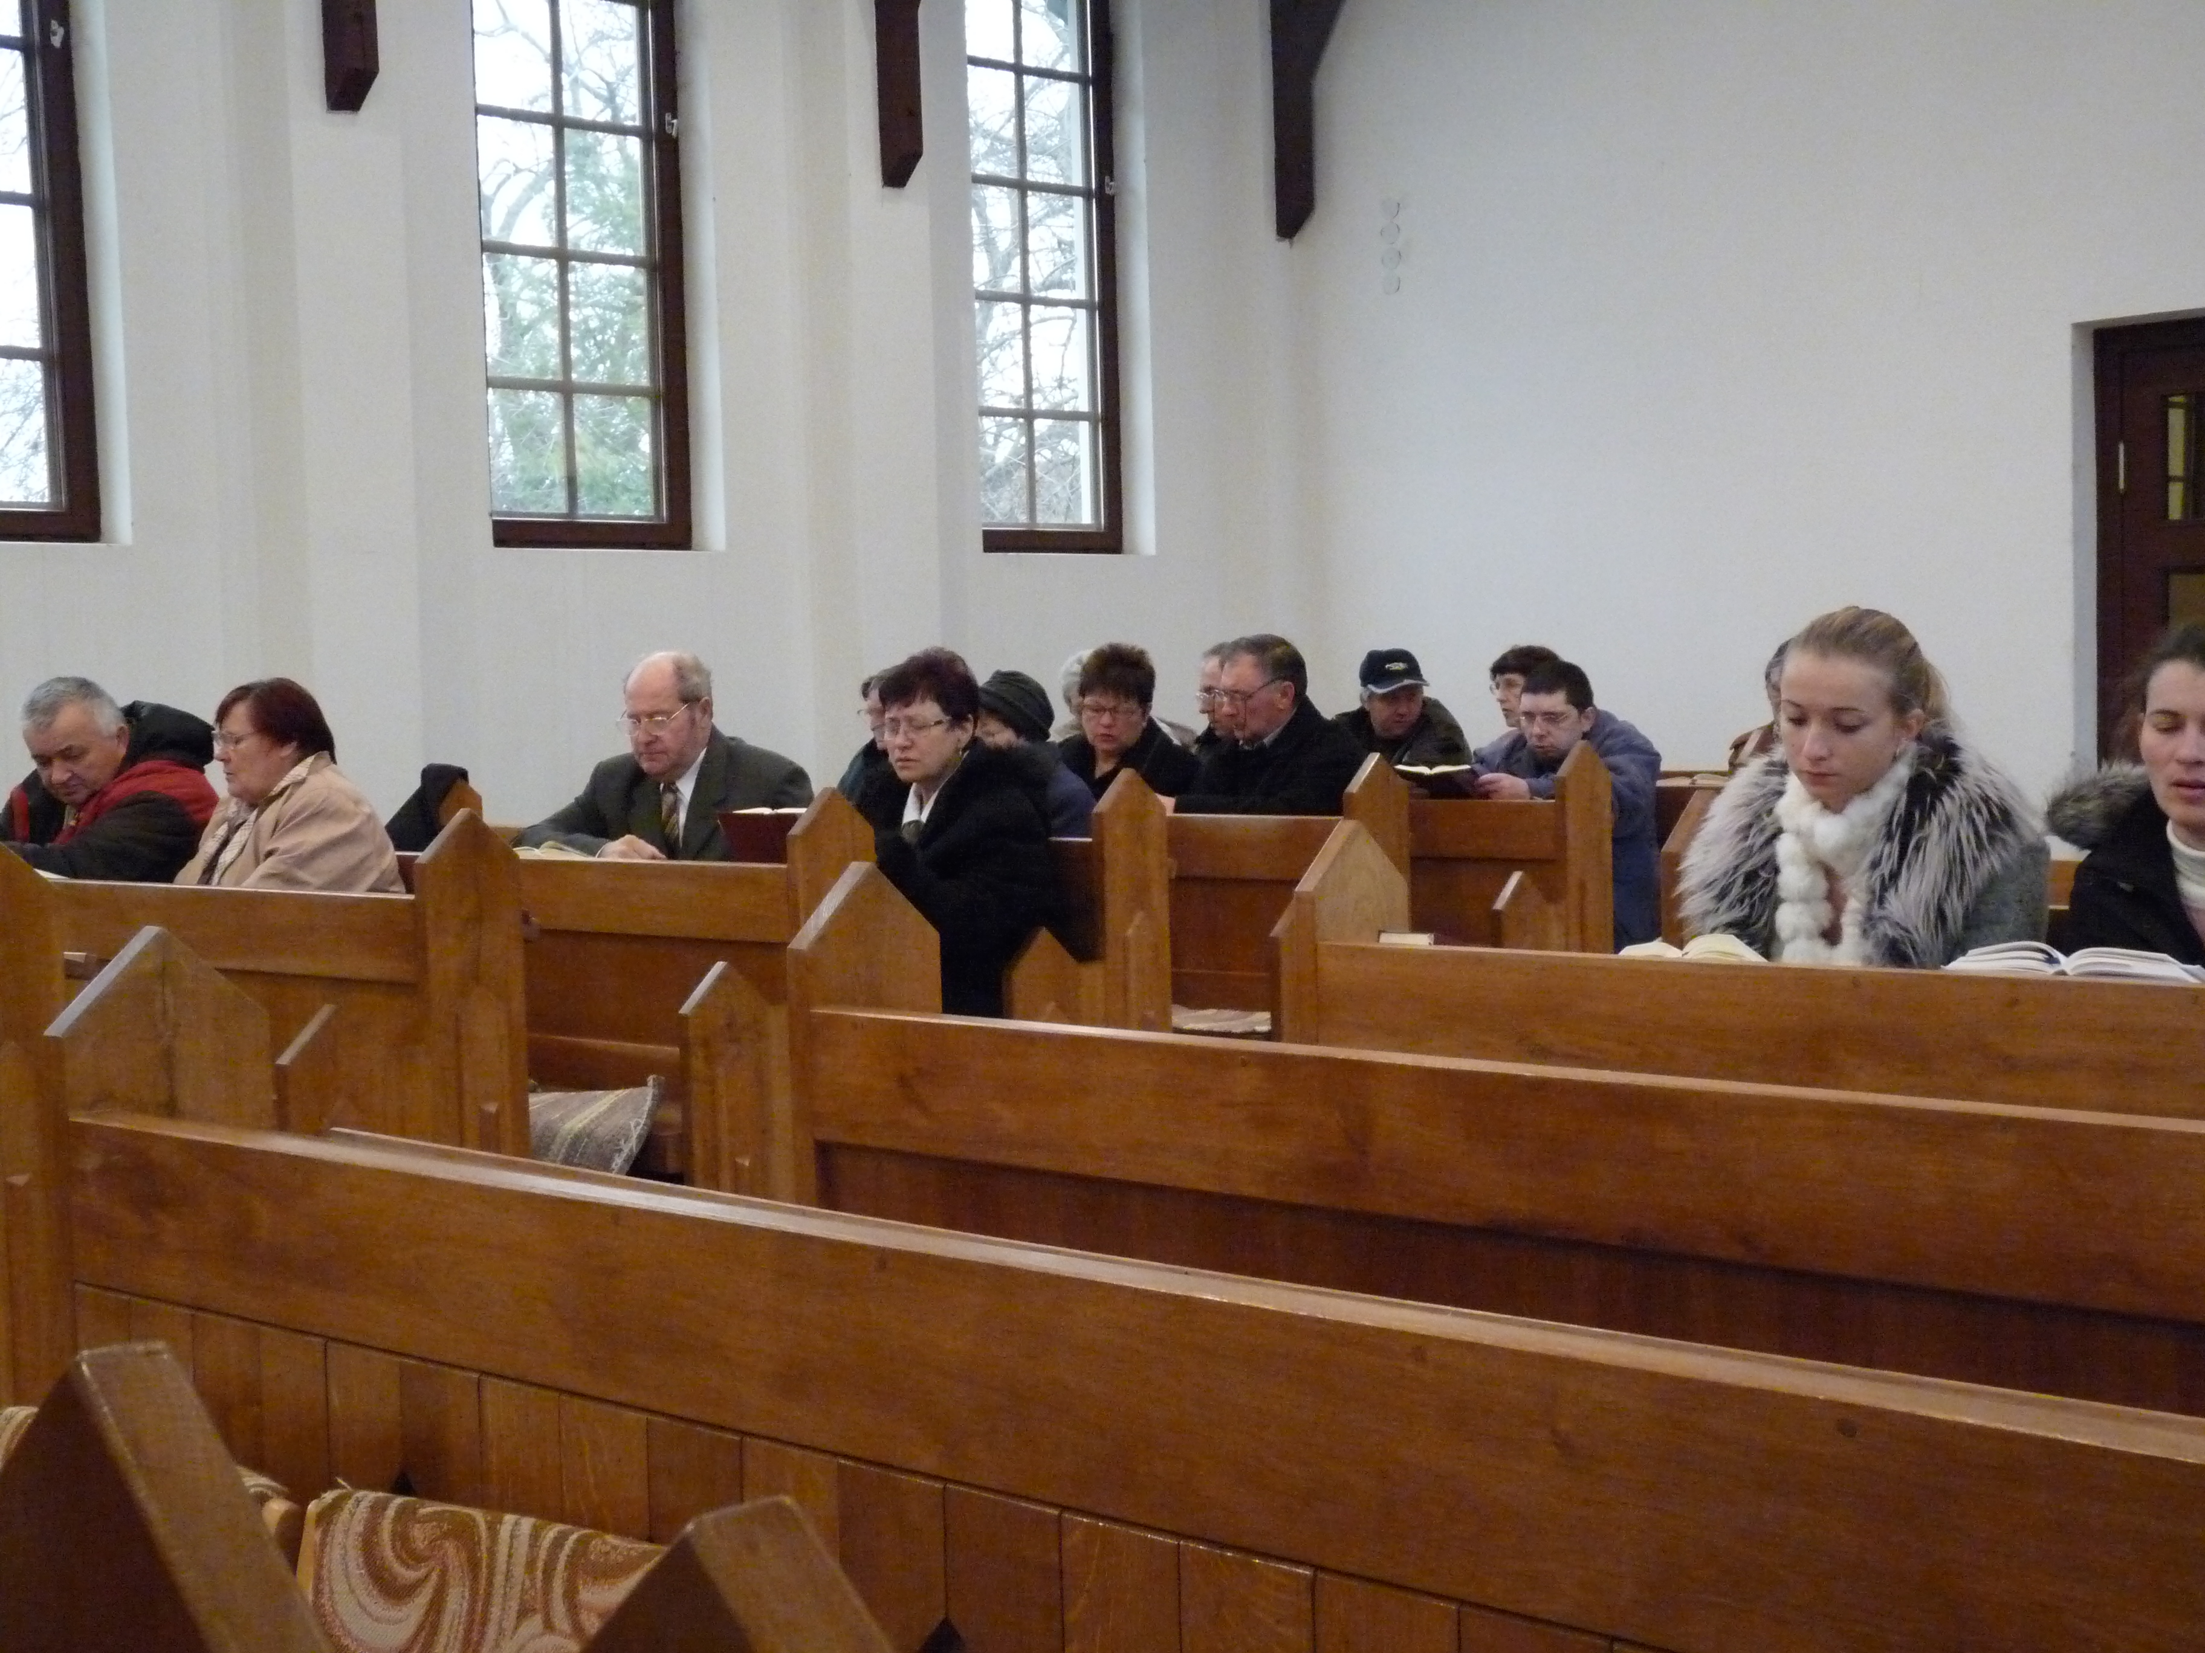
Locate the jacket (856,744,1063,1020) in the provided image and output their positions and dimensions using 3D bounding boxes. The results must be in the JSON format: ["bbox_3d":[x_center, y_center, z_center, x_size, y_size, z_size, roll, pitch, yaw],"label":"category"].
[{"bbox_3d":[-0.286,0.168,5.923,0.520,0.670,0.480,1,4,43],"label":"jacket"}]

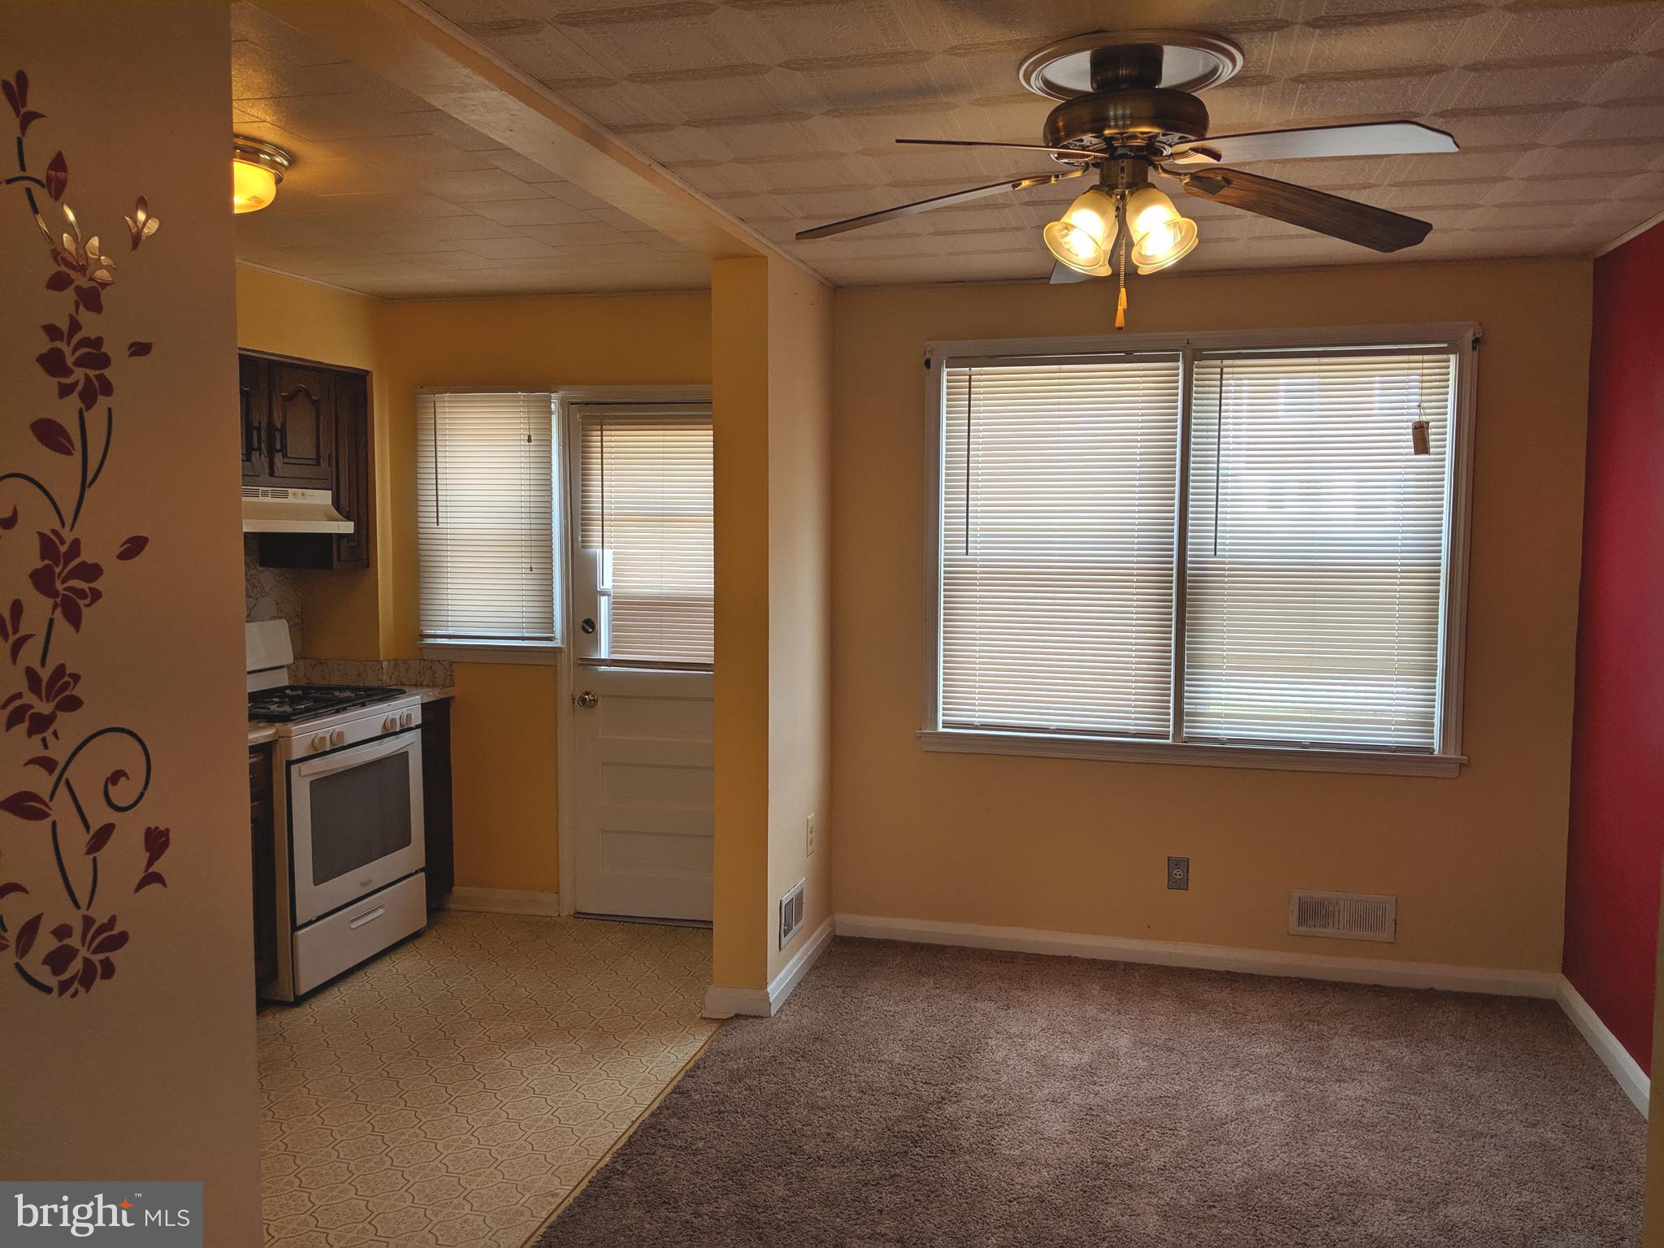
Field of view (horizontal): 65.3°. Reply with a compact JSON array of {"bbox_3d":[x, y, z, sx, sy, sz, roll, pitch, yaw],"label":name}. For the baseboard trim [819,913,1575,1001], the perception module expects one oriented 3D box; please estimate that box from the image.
[{"bbox_3d":[1.226,1.180,4.646,2.498,0.091,0.020,1,5,15],"label":"baseboard trim"}]

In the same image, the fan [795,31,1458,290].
[{"bbox_3d":[0.532,-0.828,2.429,1.285,0.410,1.225,1,5,15],"label":"fan"}]

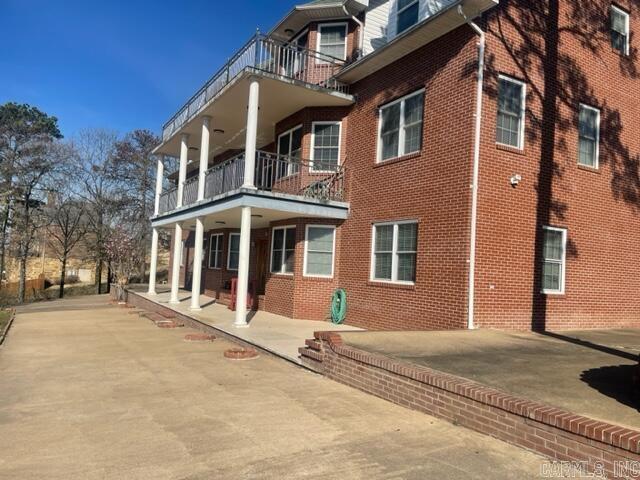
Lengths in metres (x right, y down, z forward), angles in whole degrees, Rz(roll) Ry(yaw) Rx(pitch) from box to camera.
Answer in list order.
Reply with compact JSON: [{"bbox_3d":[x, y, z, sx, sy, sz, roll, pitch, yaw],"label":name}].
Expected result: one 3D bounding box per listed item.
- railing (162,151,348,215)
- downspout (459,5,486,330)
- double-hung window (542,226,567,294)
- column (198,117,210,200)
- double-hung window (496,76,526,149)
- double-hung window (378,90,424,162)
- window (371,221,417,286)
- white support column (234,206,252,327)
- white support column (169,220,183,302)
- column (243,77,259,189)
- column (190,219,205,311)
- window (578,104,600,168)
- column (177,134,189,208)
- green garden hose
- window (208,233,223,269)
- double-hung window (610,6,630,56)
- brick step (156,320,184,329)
[{"bbox_3d":[-3.168,-1.574,17.383,3.050,1.000,10.500,5,-4,-30],"label":"railing"},{"bbox_3d":[2.882,-1.453,9.507,0.760,6.400,0.100,5,-4,-30],"label":"downspout"},{"bbox_3d":[5.307,0.476,10.910,0.860,1.490,0.120,5,-4,-29],"label":"double-hung window"},{"bbox_3d":[-3.930,-2.726,16.249,0.290,2.836,0.290,5,-4,-29],"label":"column"},{"bbox_3d":[4.097,-2.742,10.347,0.870,1.480,0.120,5,-4,-30],"label":"double-hung window"},{"bbox_3d":[1.980,-2.755,11.842,0.120,1.490,1.650,5,-4,-30],"label":"double-hung window"},{"bbox_3d":[1.783,0.309,11.712,0.120,1.520,1.780,5,-4,-29],"label":"window"},{"bbox_3d":[-1.900,0.656,12.037,0.280,2.950,0.280,5,-4,-30],"label":"white support column"},{"bbox_3d":[-5.458,0.859,18.375,0.290,3.015,0.290,5,-4,-29],"label":"white support column"},{"bbox_3d":[-1.721,-2.766,12.351,0.290,2.915,0.290,5,-4,-29],"label":"column"},{"bbox_3d":[-4.047,0.780,15.916,0.290,2.990,0.290,5,-4,-29],"label":"column"},{"bbox_3d":[6.567,-2.532,11.793,0.870,1.490,0.120,5,-4,-30],"label":"window"},{"bbox_3d":[-5.328,-2.685,18.691,0.290,2.846,0.290,5,-4,-29],"label":"column"},{"bbox_3d":[0.518,1.843,13.324,0.560,0.960,0.190,0,-5,45],"label":"green garden hose"},{"bbox_3d":[-4.483,0.478,20.848,0.120,1.500,1.650,5,-4,-30],"label":"window"},{"bbox_3d":[7.747,-5.415,12.428,0.810,1.080,0.120,5,-4,-29],"label":"double-hung window"},{"bbox_3d":[-4.157,2.347,13.393,0.700,0.130,1.050,5,-4,-30],"label":"brick step"}]

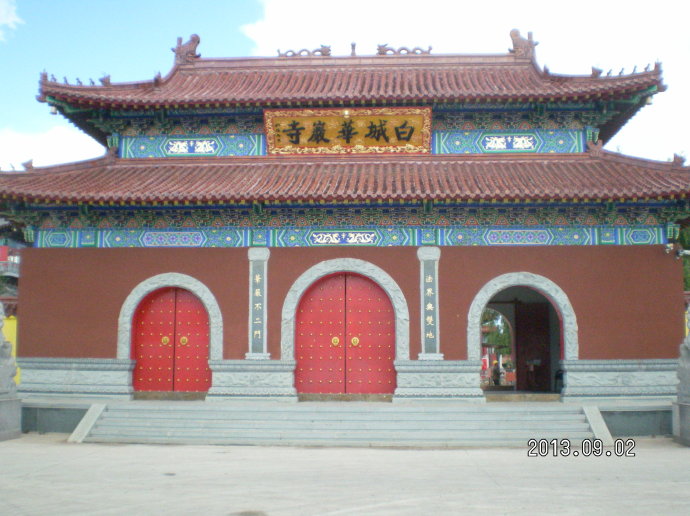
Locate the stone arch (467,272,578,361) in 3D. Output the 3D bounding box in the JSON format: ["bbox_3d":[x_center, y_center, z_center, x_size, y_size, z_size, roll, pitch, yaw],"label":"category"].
[{"bbox_3d":[4.044,1.337,17.320,2.510,1.998,0.220,0,-7,3],"label":"stone arch"}]

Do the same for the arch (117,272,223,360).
[{"bbox_3d":[-4.072,1.368,17.722,2.499,2.045,0.220,0,-7,3],"label":"arch"}]

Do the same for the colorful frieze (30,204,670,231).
[{"bbox_3d":[-0.015,-0.884,17.521,14.580,0.554,0.600,0,-7,3],"label":"colorful frieze"}]

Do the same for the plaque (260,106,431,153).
[{"bbox_3d":[0.069,-3.269,19.445,4.243,1.199,0.150,0,18,3],"label":"plaque"}]

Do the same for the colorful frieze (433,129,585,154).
[{"bbox_3d":[4.218,-2.997,19.643,3.888,0.690,0.200,0,-7,3],"label":"colorful frieze"}]

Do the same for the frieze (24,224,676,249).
[{"bbox_3d":[-0.020,-0.464,17.826,14.798,0.520,0.250,0,-7,3],"label":"frieze"}]

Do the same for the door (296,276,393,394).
[{"bbox_3d":[0.005,1.764,17.932,2.424,2.892,0.120,0,-7,3],"label":"door"}]

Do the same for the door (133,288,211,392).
[{"bbox_3d":[-4.139,1.953,18.115,1.933,2.491,0.120,0,-7,3],"label":"door"}]

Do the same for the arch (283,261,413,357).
[{"bbox_3d":[0.005,1.190,17.541,2.987,2.348,0.220,0,-7,3],"label":"arch"}]

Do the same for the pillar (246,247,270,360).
[{"bbox_3d":[-1.993,1.057,17.576,0.535,2.622,0.200,0,-7,3],"label":"pillar"}]

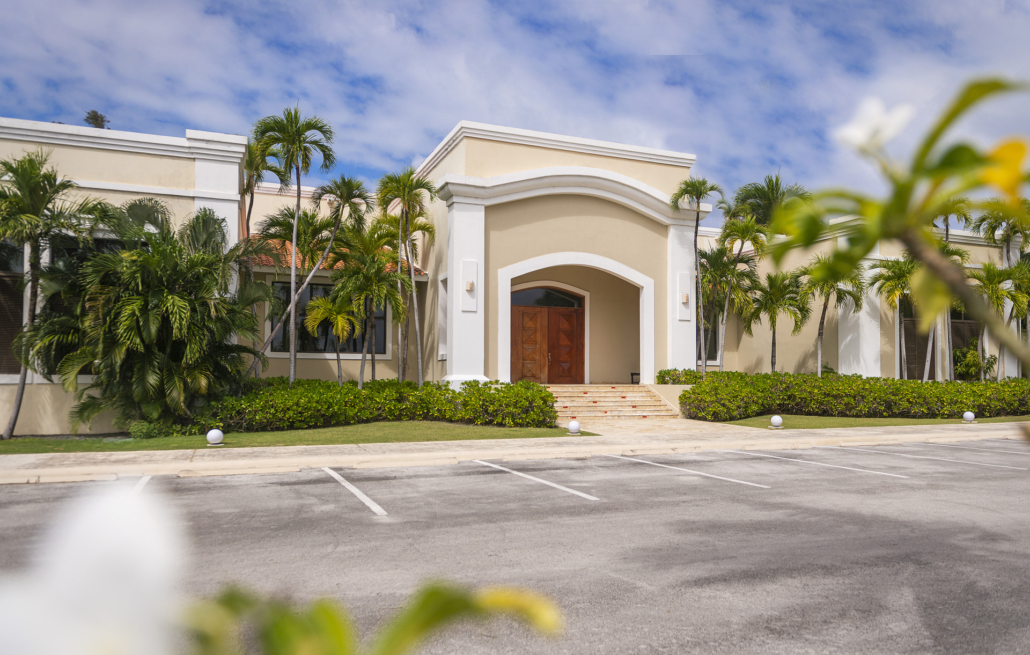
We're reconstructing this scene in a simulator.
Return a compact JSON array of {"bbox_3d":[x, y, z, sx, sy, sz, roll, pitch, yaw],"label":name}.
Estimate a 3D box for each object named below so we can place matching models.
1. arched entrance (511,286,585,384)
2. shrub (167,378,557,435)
[{"bbox_3d":[1.296,0.277,26.277,3.172,3.750,0.300,2,-5,-23],"label":"arched entrance"},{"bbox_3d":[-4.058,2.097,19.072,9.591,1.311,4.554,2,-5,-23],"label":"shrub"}]

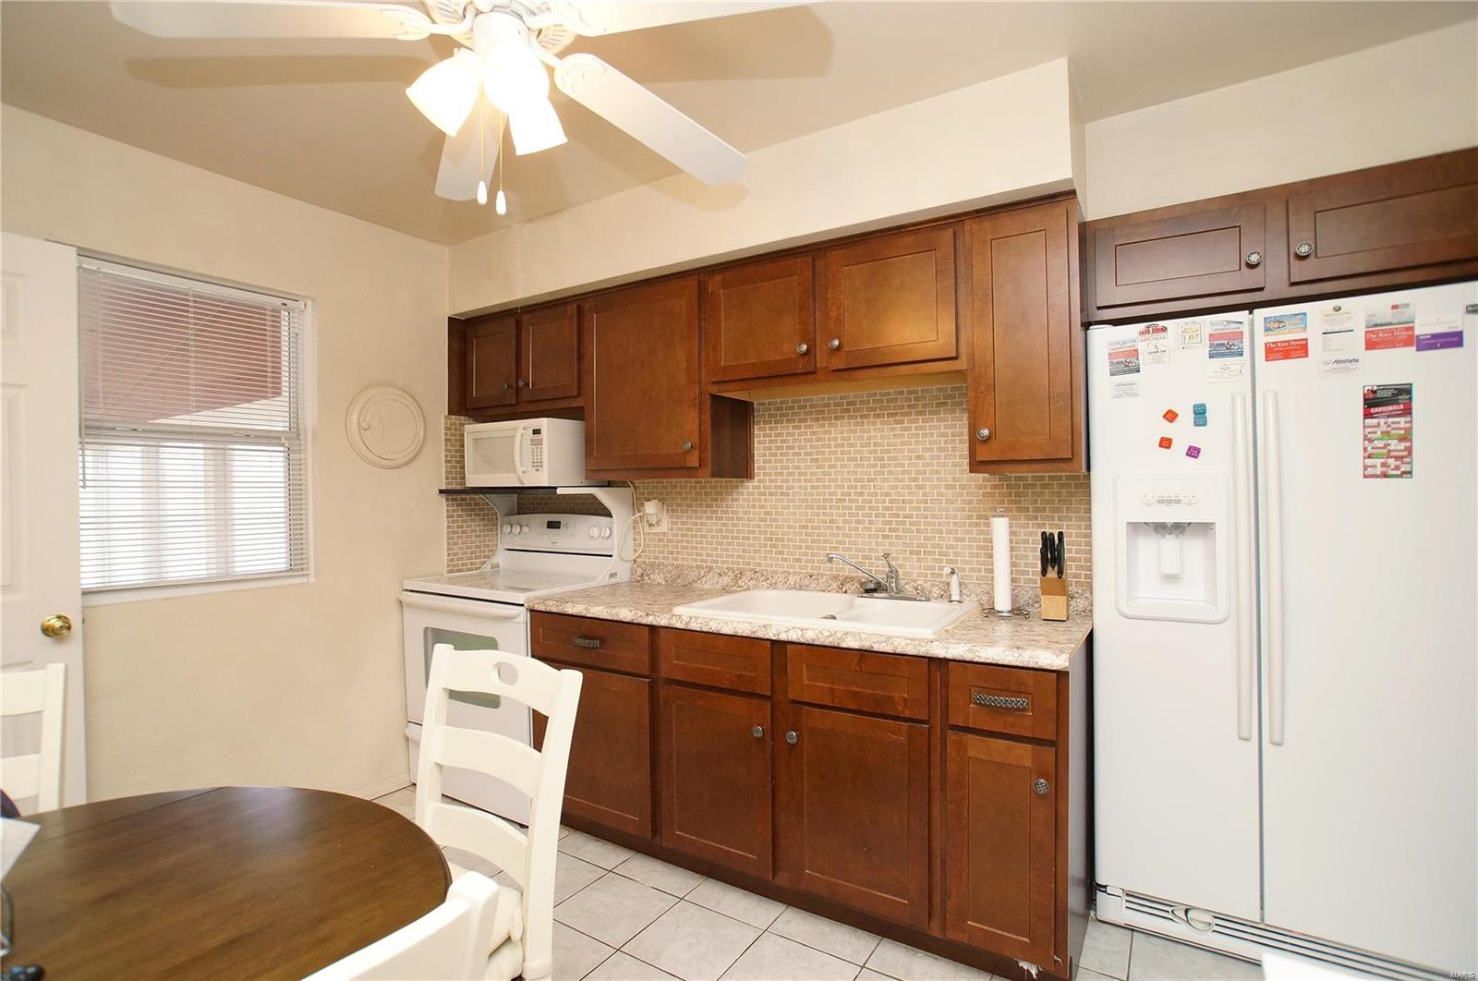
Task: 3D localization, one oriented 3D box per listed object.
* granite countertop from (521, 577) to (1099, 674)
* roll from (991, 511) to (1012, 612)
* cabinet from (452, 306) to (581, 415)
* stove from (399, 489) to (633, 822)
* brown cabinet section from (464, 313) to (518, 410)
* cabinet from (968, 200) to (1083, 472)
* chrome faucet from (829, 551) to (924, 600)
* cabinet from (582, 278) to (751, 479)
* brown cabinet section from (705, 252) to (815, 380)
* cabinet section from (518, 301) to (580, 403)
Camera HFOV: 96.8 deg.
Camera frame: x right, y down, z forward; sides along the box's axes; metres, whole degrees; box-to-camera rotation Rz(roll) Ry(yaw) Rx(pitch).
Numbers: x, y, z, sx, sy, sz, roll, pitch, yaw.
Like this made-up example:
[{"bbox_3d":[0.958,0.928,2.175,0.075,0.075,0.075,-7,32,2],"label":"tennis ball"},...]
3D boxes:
[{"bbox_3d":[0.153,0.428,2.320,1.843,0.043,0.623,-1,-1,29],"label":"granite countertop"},{"bbox_3d":[0.855,0.232,2.134,0.060,0.325,0.060,-1,-1,29],"label":"roll"},{"bbox_3d":[-0.892,-0.580,3.064,0.755,0.467,0.348,-1,-1,29],"label":"cabinet"},{"bbox_3d":[-0.993,0.653,2.929,0.749,1.322,0.663,-1,-1,29],"label":"stove"},{"bbox_3d":[-1.041,-0.580,3.123,0.352,0.415,0.330,0,-1,30],"label":"brown cabinet section"},{"bbox_3d":[0.903,-0.445,2.054,0.303,0.778,0.348,-1,-1,29],"label":"cabinet"},{"bbox_3d":[0.498,0.310,2.384,0.360,0.165,0.140,0,-1,9],"label":"chrome faucet"},{"bbox_3d":[-0.296,-0.431,2.728,0.610,0.778,0.348,-1,-1,29],"label":"cabinet"},{"bbox_3d":[0.155,-0.584,2.433,0.440,0.405,0.330,0,-1,30],"label":"brown cabinet section"},{"bbox_3d":[-0.728,-0.577,2.942,0.350,0.405,0.330,0,-1,30],"label":"cabinet section"}]

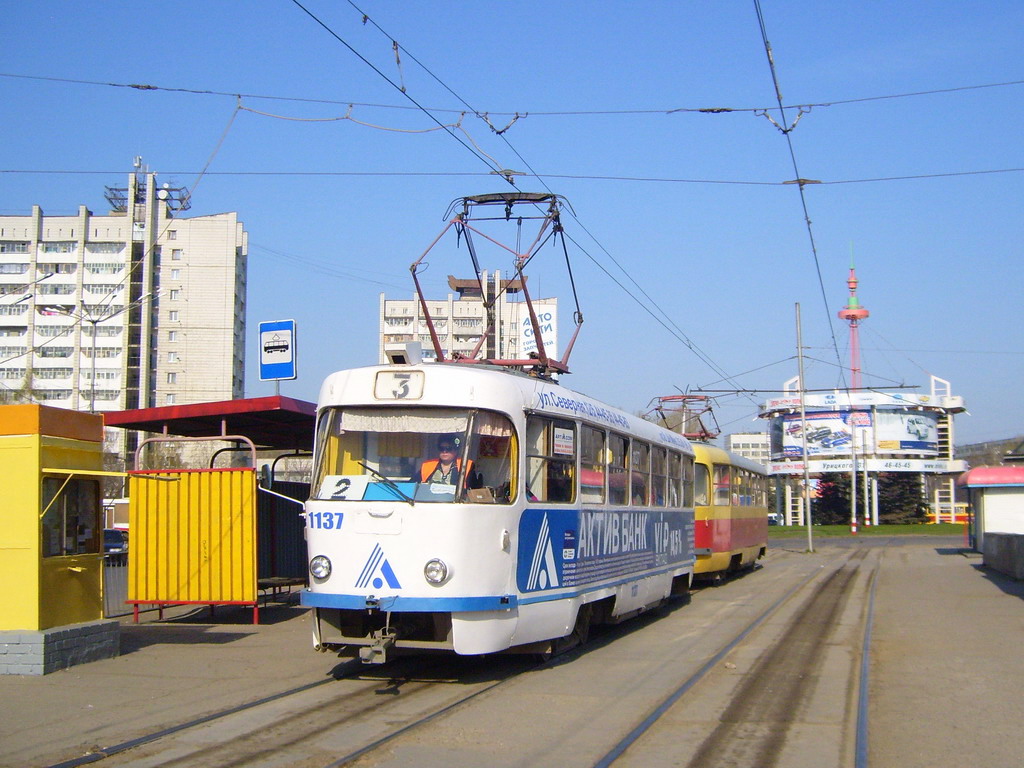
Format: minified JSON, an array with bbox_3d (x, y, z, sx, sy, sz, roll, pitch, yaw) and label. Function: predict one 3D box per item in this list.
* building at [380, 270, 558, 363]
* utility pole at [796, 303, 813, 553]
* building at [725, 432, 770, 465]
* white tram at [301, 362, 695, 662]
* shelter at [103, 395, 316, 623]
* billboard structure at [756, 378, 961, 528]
[{"bbox_3d":[-7.612,2.872,190.082,31.000,44.179,18.000,0,-7,0],"label":"building"},{"bbox_3d":[12.636,1.779,44.744,0.220,10.789,0.220,-1,-7,0],"label":"utility pole"},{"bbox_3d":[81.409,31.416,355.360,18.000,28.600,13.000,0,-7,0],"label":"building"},{"bbox_3d":[0.703,1.922,14.864,2.500,3.100,12.200,-2,-7,19],"label":"white tram"},{"bbox_3d":[-3.809,2.205,17.832,3.000,3.250,6.200,-2,-7,19],"label":"shelter"},{"bbox_3d":[32.135,6.309,94.576,17.800,12.706,13.500,-2,-7,19],"label":"billboard structure"}]

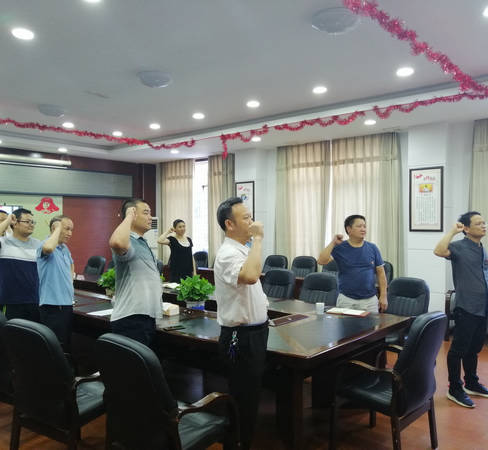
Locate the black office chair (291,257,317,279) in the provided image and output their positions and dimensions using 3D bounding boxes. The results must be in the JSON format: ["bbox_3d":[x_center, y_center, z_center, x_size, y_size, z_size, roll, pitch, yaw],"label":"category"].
[{"bbox_3d":[0.900,1.058,8.347,0.600,0.980,0.630,0,0,41],"label":"black office chair"}]

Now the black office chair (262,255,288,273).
[{"bbox_3d":[0.470,1.057,8.722,0.600,0.980,0.630,0,0,41],"label":"black office chair"}]

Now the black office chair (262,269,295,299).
[{"bbox_3d":[0.273,1.082,6.052,0.600,0.970,0.660,0,0,41],"label":"black office chair"}]

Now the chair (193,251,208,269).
[{"bbox_3d":[-1.153,1.063,10.074,0.600,0.970,0.660,0,0,41],"label":"chair"}]

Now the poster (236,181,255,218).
[{"bbox_3d":[0.031,-0.379,9.503,0.490,0.980,0.030,0,0,41],"label":"poster"}]

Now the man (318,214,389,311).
[{"bbox_3d":[1.111,0.730,4.750,0.660,1.680,0.400,0,0,-34],"label":"man"}]

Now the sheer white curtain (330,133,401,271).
[{"bbox_3d":[2.043,-0.011,7.980,1.290,3.040,0.150,0,0,41],"label":"sheer white curtain"}]

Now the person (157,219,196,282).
[{"bbox_3d":[-1.053,0.742,7.300,0.620,1.640,0.420,0,0,-40],"label":"person"}]

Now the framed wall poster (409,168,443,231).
[{"bbox_3d":[2.739,-0.380,7.042,0.510,0.950,0.030,0,0,41],"label":"framed wall poster"}]

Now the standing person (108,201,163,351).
[{"bbox_3d":[-0.742,0.712,3.200,0.360,1.740,0.540,0,0,20],"label":"standing person"}]

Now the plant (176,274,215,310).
[{"bbox_3d":[-0.487,0.692,4.701,0.380,0.390,0.380,0,0,0],"label":"plant"}]

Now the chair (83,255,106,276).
[{"bbox_3d":[-2.838,1.065,8.486,0.600,0.980,0.630,0,0,41],"label":"chair"}]

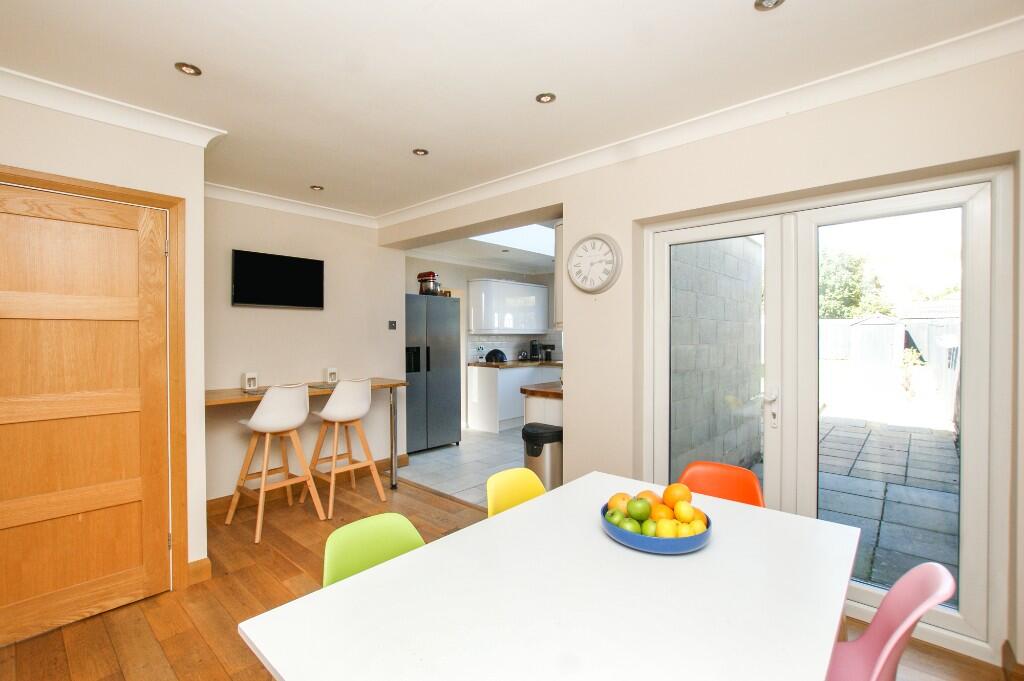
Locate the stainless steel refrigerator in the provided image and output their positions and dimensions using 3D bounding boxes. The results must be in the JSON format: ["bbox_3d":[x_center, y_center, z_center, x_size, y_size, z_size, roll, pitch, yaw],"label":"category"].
[{"bbox_3d":[-1.179,0.379,5.094,0.700,1.790,0.900,1,1,44],"label":"stainless steel refrigerator"}]

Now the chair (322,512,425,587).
[{"bbox_3d":[-0.233,0.906,1.063,0.510,0.815,0.455,0,1,43],"label":"chair"}]

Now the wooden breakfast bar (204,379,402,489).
[{"bbox_3d":[-1.654,0.839,3.384,0.610,0.925,1.540,1,1,44],"label":"wooden breakfast bar"}]

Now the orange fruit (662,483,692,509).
[{"bbox_3d":[0.463,0.436,1.192,0.081,0.081,0.081,-1,1,-44],"label":"orange fruit"}]

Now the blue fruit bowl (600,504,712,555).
[{"bbox_3d":[0.434,0.558,1.305,0.318,0.060,0.318,0,1,0],"label":"blue fruit bowl"}]

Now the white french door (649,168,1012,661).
[{"bbox_3d":[1.406,0.303,2.166,1.461,1.991,0.080,0,1,39],"label":"white french door"}]

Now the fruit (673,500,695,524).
[{"bbox_3d":[0.513,0.510,1.269,0.066,0.064,0.062,1,1,43],"label":"fruit"}]

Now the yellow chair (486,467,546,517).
[{"bbox_3d":[0.205,0.919,1.531,0.530,0.820,0.460,1,1,43],"label":"yellow chair"}]

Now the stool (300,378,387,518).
[{"bbox_3d":[-1.365,0.802,3.436,0.530,1.000,0.480,1,1,41],"label":"stool"}]

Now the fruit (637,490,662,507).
[{"bbox_3d":[0.395,0.474,1.232,0.077,0.077,0.077,-1,1,-44],"label":"fruit"}]

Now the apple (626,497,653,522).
[{"bbox_3d":[0.383,0.509,1.281,0.071,0.067,0.071,0,1,0],"label":"apple"}]

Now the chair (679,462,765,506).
[{"bbox_3d":[0.695,0.899,1.553,0.455,0.815,0.510,0,1,43],"label":"chair"}]

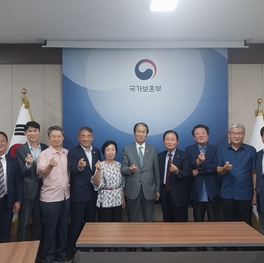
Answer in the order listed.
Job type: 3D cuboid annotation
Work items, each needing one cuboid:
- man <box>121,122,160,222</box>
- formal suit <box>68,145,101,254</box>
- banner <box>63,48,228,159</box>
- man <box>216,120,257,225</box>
[{"bbox_3d":[0.114,0.747,3.530,0.510,1.720,0.360,0,0,0],"label":"man"},{"bbox_3d":[-0.628,0.873,3.480,0.500,1.410,0.340,0,0,-10],"label":"formal suit"},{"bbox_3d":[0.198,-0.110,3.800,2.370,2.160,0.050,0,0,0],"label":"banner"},{"bbox_3d":[1.378,0.753,3.530,0.530,1.710,0.360,0,0,8],"label":"man"}]

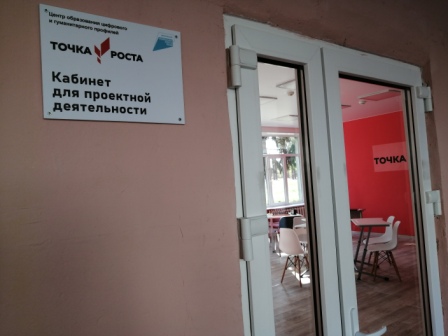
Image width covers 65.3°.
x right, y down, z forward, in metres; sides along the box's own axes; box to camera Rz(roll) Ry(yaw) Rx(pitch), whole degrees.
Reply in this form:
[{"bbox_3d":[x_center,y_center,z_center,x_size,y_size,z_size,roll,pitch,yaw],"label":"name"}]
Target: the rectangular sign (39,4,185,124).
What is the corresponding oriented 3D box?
[{"bbox_3d":[-0.299,-0.281,1.004,0.400,0.297,0.010,-2,-3,-33],"label":"rectangular sign"}]

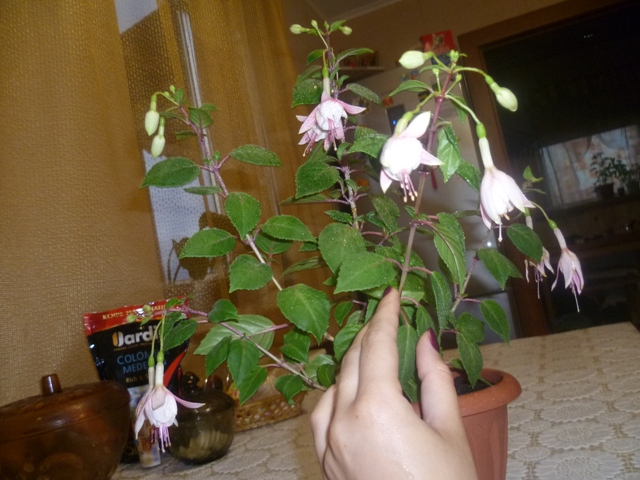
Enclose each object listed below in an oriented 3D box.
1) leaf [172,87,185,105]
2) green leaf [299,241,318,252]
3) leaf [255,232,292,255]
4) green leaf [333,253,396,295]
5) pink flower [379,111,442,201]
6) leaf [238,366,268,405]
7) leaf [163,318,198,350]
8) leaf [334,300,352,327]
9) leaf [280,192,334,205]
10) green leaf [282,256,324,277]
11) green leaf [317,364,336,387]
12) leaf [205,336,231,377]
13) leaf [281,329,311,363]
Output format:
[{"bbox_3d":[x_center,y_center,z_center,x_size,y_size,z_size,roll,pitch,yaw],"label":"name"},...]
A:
[{"bbox_3d":[-0.130,-0.134,0.480,0.010,0.018,0.005,0,-17,9],"label":"leaf"},{"bbox_3d":[-0.009,0.006,0.470,0.024,0.015,0.008,-7,-37,-5],"label":"green leaf"},{"bbox_3d":[-0.044,0.003,0.485,0.034,0.019,0.017,0,-24,0],"label":"leaf"},{"bbox_3d":[0.030,0.022,0.345,0.042,0.028,0.011,-34,-26,-11],"label":"green leaf"},{"bbox_3d":[0.066,-0.062,0.380,0.045,0.058,0.043,-6,-20,11],"label":"pink flower"},{"bbox_3d":[-0.056,0.121,0.432,0.021,0.037,0.009,31,-16,12],"label":"leaf"},{"bbox_3d":[-0.115,0.078,0.426,0.036,0.020,0.009,-43,-9,-13],"label":"leaf"},{"bbox_3d":[0.020,0.064,0.450,0.015,0.025,0.007,23,-16,7],"label":"leaf"},{"bbox_3d":[-0.011,-0.037,0.468,0.047,0.010,0.025,-5,-5,-12],"label":"leaf"},{"bbox_3d":[-0.013,0.024,0.460,0.041,0.014,0.010,-19,37,8],"label":"green leaf"},{"bbox_3d":[0.007,0.127,0.480,0.018,0.022,0.007,2,-21,-18],"label":"green leaf"},{"bbox_3d":[-0.086,0.097,0.432,0.018,0.037,0.009,29,-16,6],"label":"leaf"},{"bbox_3d":[-0.021,0.093,0.450,0.022,0.031,0.012,-21,-15,-1],"label":"leaf"}]

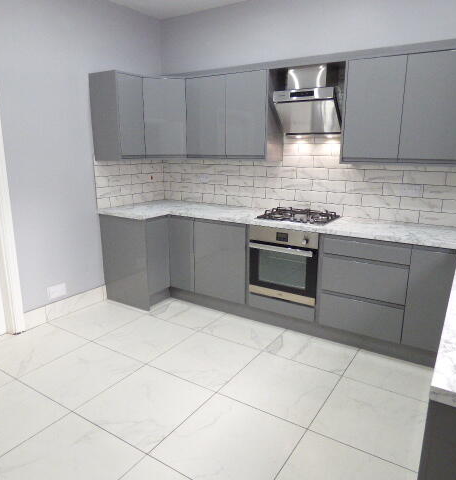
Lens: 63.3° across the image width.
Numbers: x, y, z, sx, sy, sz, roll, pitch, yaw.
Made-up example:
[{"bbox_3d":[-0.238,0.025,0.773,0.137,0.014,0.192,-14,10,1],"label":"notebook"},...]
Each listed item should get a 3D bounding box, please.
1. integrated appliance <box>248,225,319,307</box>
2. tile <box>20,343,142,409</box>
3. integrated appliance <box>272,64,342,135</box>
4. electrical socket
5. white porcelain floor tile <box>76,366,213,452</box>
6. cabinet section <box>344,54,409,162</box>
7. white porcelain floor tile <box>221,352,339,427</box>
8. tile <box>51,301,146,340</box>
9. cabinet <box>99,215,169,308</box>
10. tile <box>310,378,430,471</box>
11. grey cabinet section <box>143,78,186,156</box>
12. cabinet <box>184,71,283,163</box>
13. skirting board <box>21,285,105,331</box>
[{"bbox_3d":[0.574,0.157,3.201,0.595,0.600,0.570,9,15,31],"label":"integrated appliance"},{"bbox_3d":[-0.989,0.906,2.541,0.600,0.010,0.600,8,15,32],"label":"tile"},{"bbox_3d":[0.676,-1.131,3.079,0.565,0.500,0.301,9,15,31],"label":"integrated appliance"},{"bbox_3d":[-1.529,0.464,3.322,0.012,0.097,0.156,8,15,32],"label":"electrical socket"},{"bbox_3d":[-0.469,0.967,2.196,0.586,0.012,0.601,9,15,31],"label":"white porcelain floor tile"},{"bbox_3d":[1.129,-0.954,2.788,0.400,0.720,0.330,8,15,32],"label":"cabinet section"},{"bbox_3d":[0.344,0.938,2.398,0.600,0.010,0.600,8,15,32],"label":"white porcelain floor tile"},{"bbox_3d":[-1.150,0.707,3.303,0.606,0.012,0.601,9,15,31],"label":"tile"},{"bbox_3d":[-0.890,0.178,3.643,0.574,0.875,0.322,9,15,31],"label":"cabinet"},{"bbox_3d":[0.849,1.010,2.080,0.600,0.010,0.600,8,15,32],"label":"tile"},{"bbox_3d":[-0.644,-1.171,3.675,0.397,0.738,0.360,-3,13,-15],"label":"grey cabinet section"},{"bbox_3d":[0.052,-1.125,3.461,0.852,0.708,0.335,9,15,31],"label":"cabinet"},{"bbox_3d":[-1.474,0.615,3.445,0.014,0.155,0.835,8,15,32],"label":"skirting board"}]

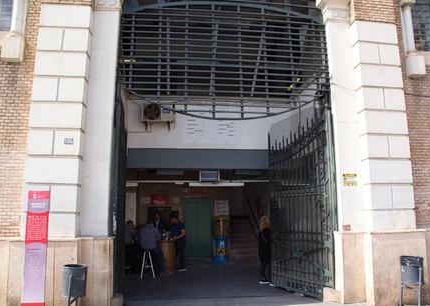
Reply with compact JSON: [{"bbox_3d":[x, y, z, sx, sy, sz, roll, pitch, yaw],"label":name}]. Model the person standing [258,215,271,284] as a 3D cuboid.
[{"bbox_3d":[1.238,2.377,8.452,0.424,1.647,0.455,2,-8,-12],"label":"person standing"}]

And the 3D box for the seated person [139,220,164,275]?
[{"bbox_3d":[-1.763,2.593,9.494,0.525,1.515,0.727,-2,-8,14],"label":"seated person"}]

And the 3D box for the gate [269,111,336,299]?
[{"bbox_3d":[1.851,1.113,7.696,0.101,3.818,1.884,5,-10,-32],"label":"gate"}]

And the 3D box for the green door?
[{"bbox_3d":[-0.623,2.688,12.278,1.101,2.121,0.101,1,-8,-6],"label":"green door"}]

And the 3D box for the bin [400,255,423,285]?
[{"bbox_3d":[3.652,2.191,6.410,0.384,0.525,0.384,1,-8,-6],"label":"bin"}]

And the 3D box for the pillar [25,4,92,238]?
[{"bbox_3d":[-2.913,-0.665,6.432,0.919,4.344,0.343,1,-8,-6],"label":"pillar"}]

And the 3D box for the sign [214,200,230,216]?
[{"bbox_3d":[0.248,1.961,12.225,0.505,0.515,0.040,1,-8,-6],"label":"sign"}]

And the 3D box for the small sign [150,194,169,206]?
[{"bbox_3d":[-1.931,1.662,12.122,0.657,0.404,0.051,1,-8,-6],"label":"small sign"}]

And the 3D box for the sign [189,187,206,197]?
[{"bbox_3d":[-0.618,1.393,12.310,0.591,0.328,0.051,1,-8,-6],"label":"sign"}]

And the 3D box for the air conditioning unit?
[{"bbox_3d":[-1.607,-1.079,9.729,0.849,0.515,0.303,1,-8,-6],"label":"air conditioning unit"}]

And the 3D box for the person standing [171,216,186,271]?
[{"bbox_3d":[-1.070,2.650,10.159,0.505,1.616,0.505,4,-9,-27],"label":"person standing"}]

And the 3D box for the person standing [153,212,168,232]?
[{"bbox_3d":[-1.749,2.708,10.916,0.505,1.687,0.354,2,-8,-12],"label":"person standing"}]

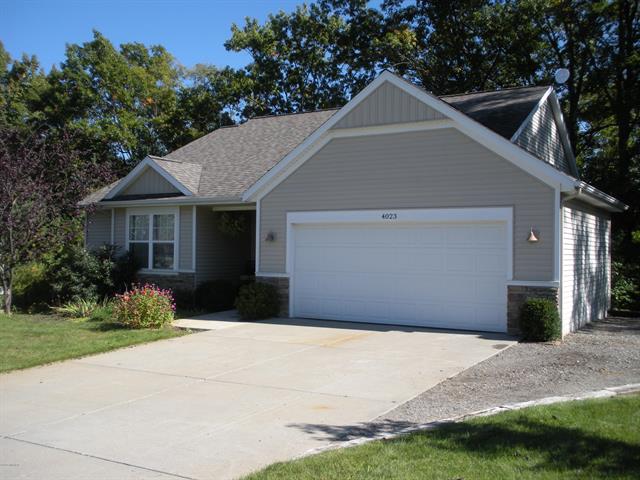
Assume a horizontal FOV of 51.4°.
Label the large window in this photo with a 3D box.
[{"bbox_3d":[-4.494,0.026,17.817,1.801,1.582,0.120,0,-1,30],"label":"large window"}]

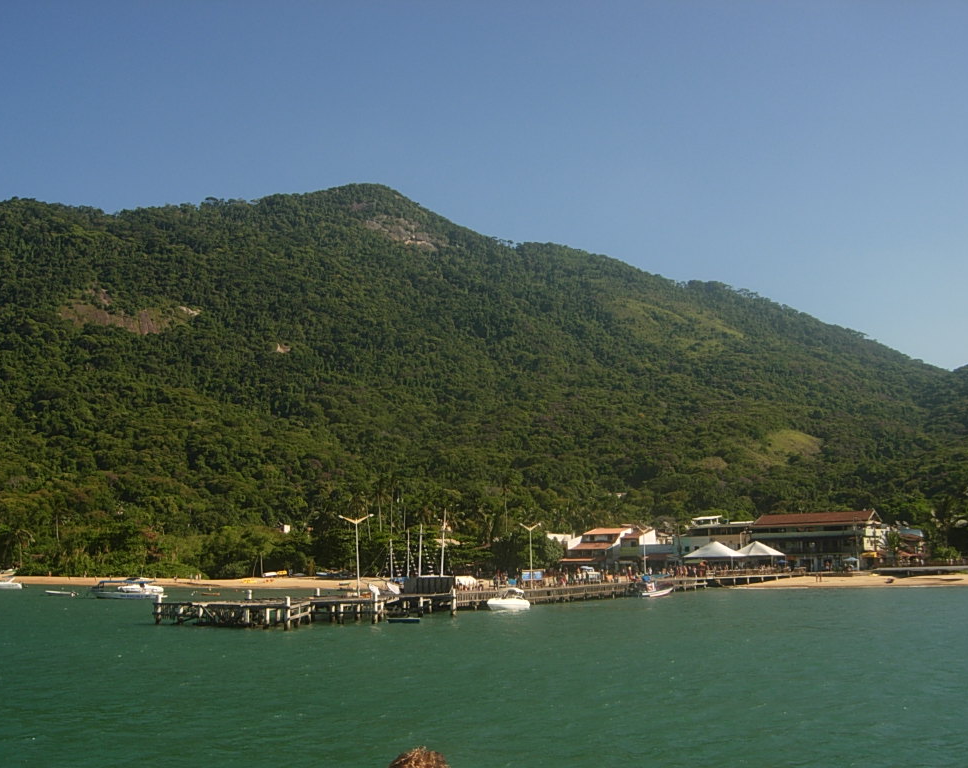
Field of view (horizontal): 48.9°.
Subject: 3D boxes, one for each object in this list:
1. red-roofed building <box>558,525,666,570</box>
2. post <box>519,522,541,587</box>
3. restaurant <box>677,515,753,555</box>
[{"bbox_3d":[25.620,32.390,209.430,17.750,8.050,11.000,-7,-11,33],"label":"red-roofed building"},{"bbox_3d":[5.350,19.750,121.390,2.170,7.500,0.350,-4,-9,15],"label":"post"},{"bbox_3d":[41.300,28.670,190.730,10.340,10.000,9.000,-7,-11,32],"label":"restaurant"}]

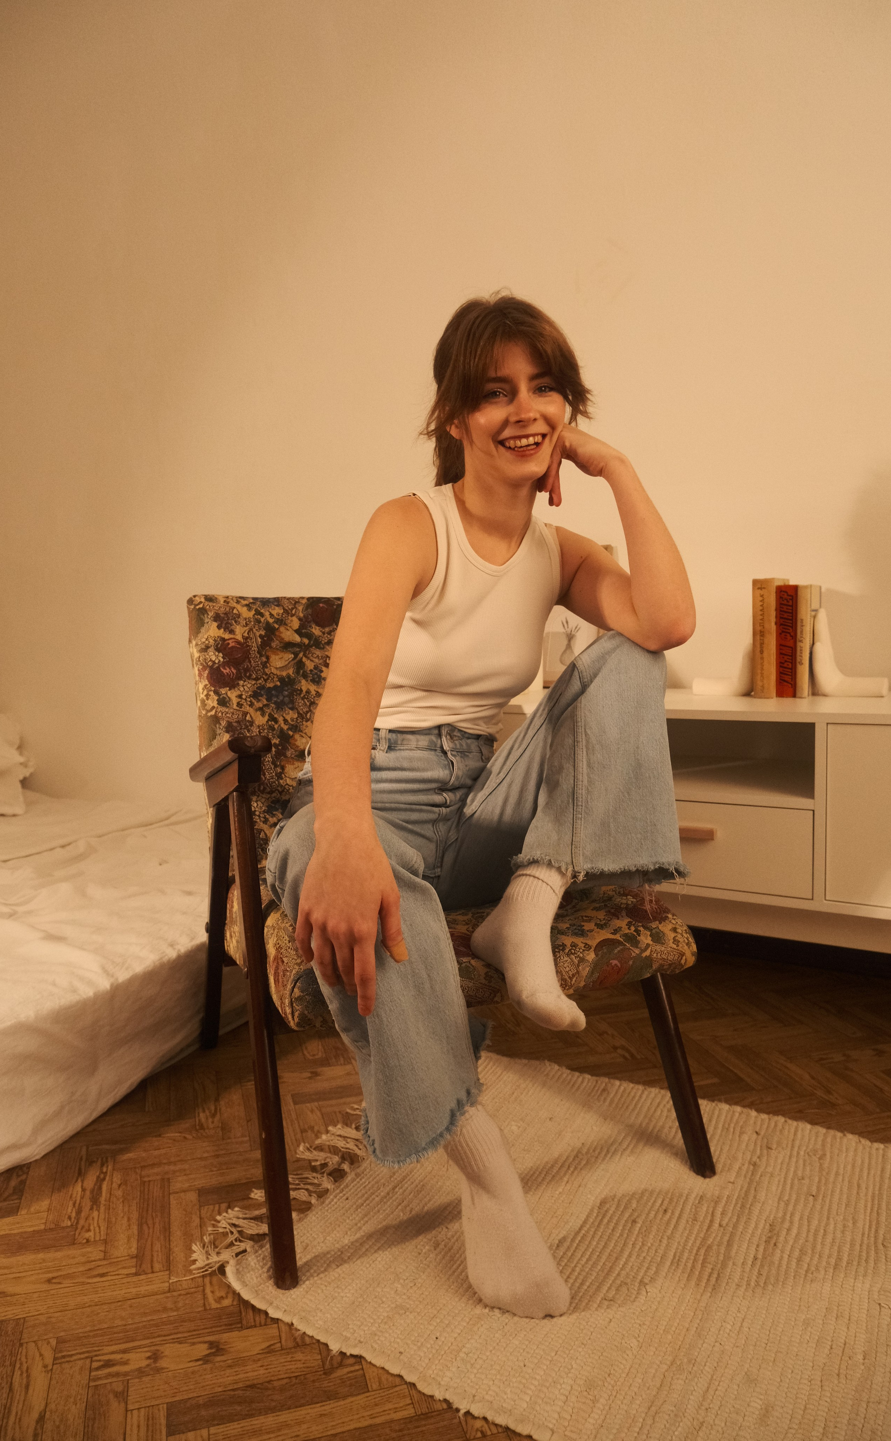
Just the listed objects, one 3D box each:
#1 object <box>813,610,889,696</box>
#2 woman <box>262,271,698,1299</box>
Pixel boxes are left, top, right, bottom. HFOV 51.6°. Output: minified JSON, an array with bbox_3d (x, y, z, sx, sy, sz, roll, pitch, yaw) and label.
[{"bbox_3d":[0.732,-0.121,1.660,0.120,0.161,0.072,2,7,33],"label":"object"},{"bbox_3d":[-0.008,0.029,1.198,0.465,1.155,0.610,-4,6,-22],"label":"woman"}]

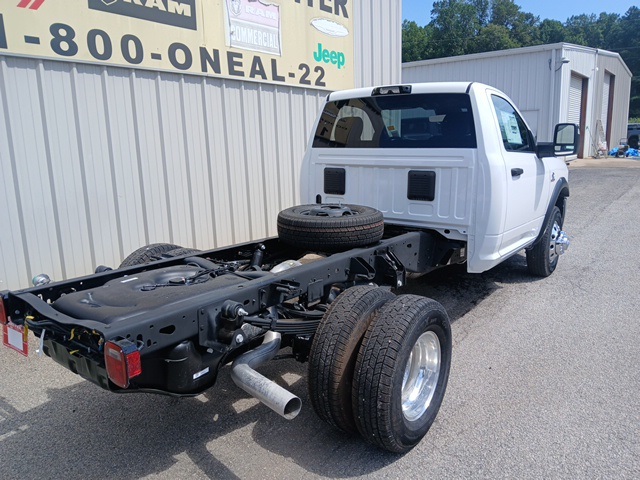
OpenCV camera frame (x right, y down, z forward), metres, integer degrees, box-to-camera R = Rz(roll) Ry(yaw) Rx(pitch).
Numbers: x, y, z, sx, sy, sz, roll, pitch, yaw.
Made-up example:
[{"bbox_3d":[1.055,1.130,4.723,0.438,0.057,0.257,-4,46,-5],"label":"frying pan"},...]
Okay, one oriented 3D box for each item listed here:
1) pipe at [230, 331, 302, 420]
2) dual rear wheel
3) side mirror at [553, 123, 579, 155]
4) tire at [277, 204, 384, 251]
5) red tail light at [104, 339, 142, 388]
[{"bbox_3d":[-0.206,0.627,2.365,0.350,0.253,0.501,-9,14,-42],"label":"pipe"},{"bbox_3d":[0.352,0.670,2.597,0.500,0.800,0.800,8,13,35],"label":"dual rear wheel"},{"bbox_3d":[2.338,-0.953,4.559,0.215,0.325,0.150,9,14,39],"label":"side mirror"},{"bbox_3d":[0.083,-0.118,3.678,0.805,0.235,0.805,1,11,0],"label":"tire"},{"bbox_3d":[-0.741,0.461,1.819,0.130,0.155,0.085,8,13,35],"label":"red tail light"}]

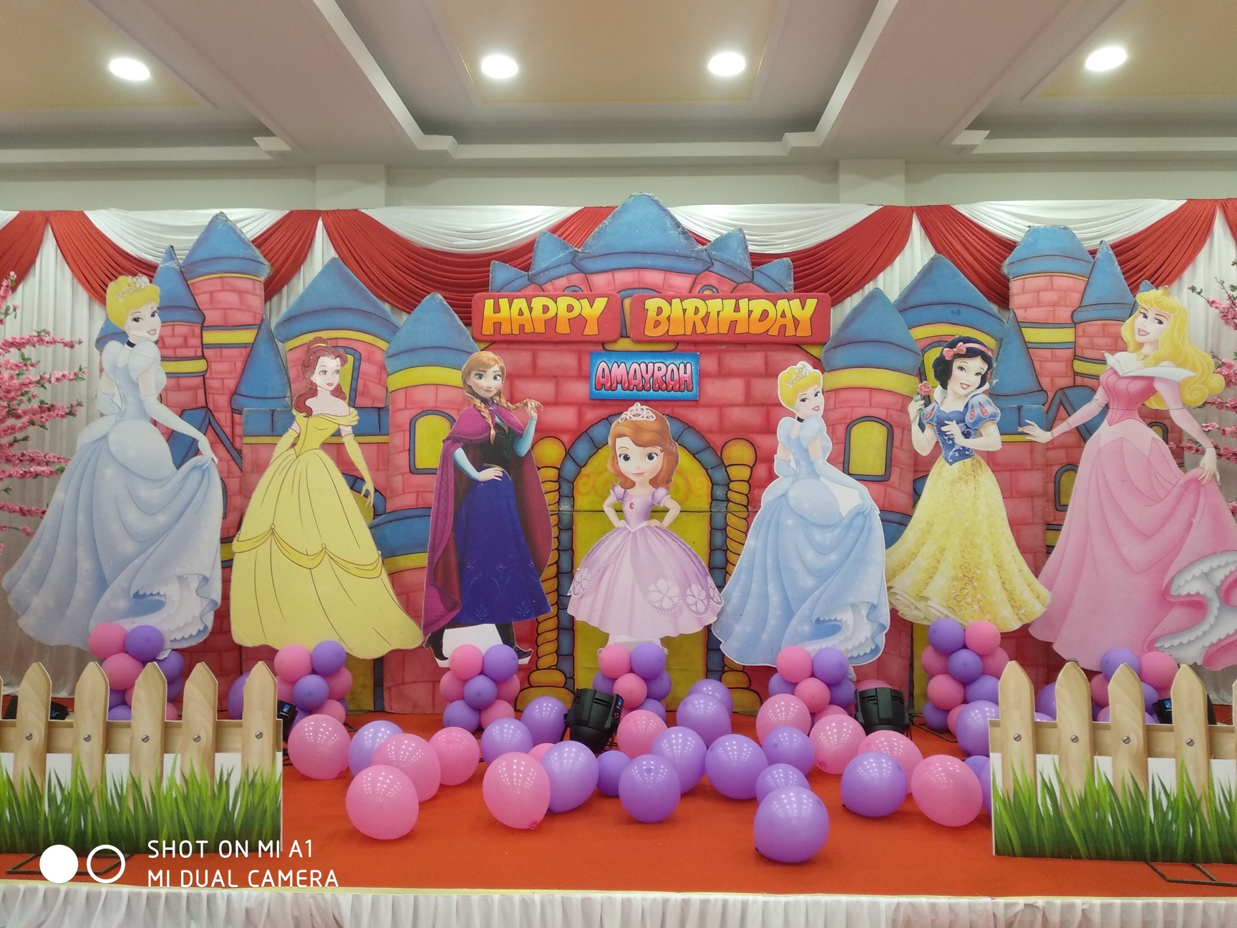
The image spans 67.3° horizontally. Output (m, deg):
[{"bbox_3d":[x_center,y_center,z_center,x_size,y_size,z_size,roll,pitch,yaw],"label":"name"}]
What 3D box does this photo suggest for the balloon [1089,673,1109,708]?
[{"bbox_3d":[2.270,1.049,4.300,0.160,0.165,0.160,0,0,0],"label":"balloon"}]

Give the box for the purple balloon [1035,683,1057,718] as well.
[{"bbox_3d":[2.045,1.121,4.270,0.244,0.253,0.240,0,-1,0],"label":"purple balloon"}]

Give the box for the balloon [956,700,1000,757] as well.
[{"bbox_3d":[1.537,1.111,3.905,0.234,0.241,0.238,0,-1,2],"label":"balloon"}]

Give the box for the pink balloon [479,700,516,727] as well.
[{"bbox_3d":[-0.532,1.121,4.106,0.158,0.158,0.166,0,0,0],"label":"pink balloon"}]

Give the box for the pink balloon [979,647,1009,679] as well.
[{"bbox_3d":[1.794,0.956,4.450,0.162,0.167,0.162,0,0,0],"label":"pink balloon"}]

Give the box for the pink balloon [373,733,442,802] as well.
[{"bbox_3d":[-0.768,1.109,3.380,0.250,0.253,0.250,0,-1,0],"label":"pink balloon"}]

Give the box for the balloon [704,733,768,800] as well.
[{"bbox_3d":[0.436,1.119,3.437,0.236,0.241,0.245,0,-1,0],"label":"balloon"}]

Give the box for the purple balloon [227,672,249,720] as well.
[{"bbox_3d":[-1.726,1.115,4.385,0.233,0.265,0.235,0,-1,0],"label":"purple balloon"}]

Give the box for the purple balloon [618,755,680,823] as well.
[{"bbox_3d":[0.102,1.087,3.116,0.207,0.214,0.211,0,-1,2],"label":"purple balloon"}]

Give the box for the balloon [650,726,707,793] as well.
[{"bbox_3d":[0.226,1.111,3.478,0.213,0.239,0.221,0,-1,2],"label":"balloon"}]

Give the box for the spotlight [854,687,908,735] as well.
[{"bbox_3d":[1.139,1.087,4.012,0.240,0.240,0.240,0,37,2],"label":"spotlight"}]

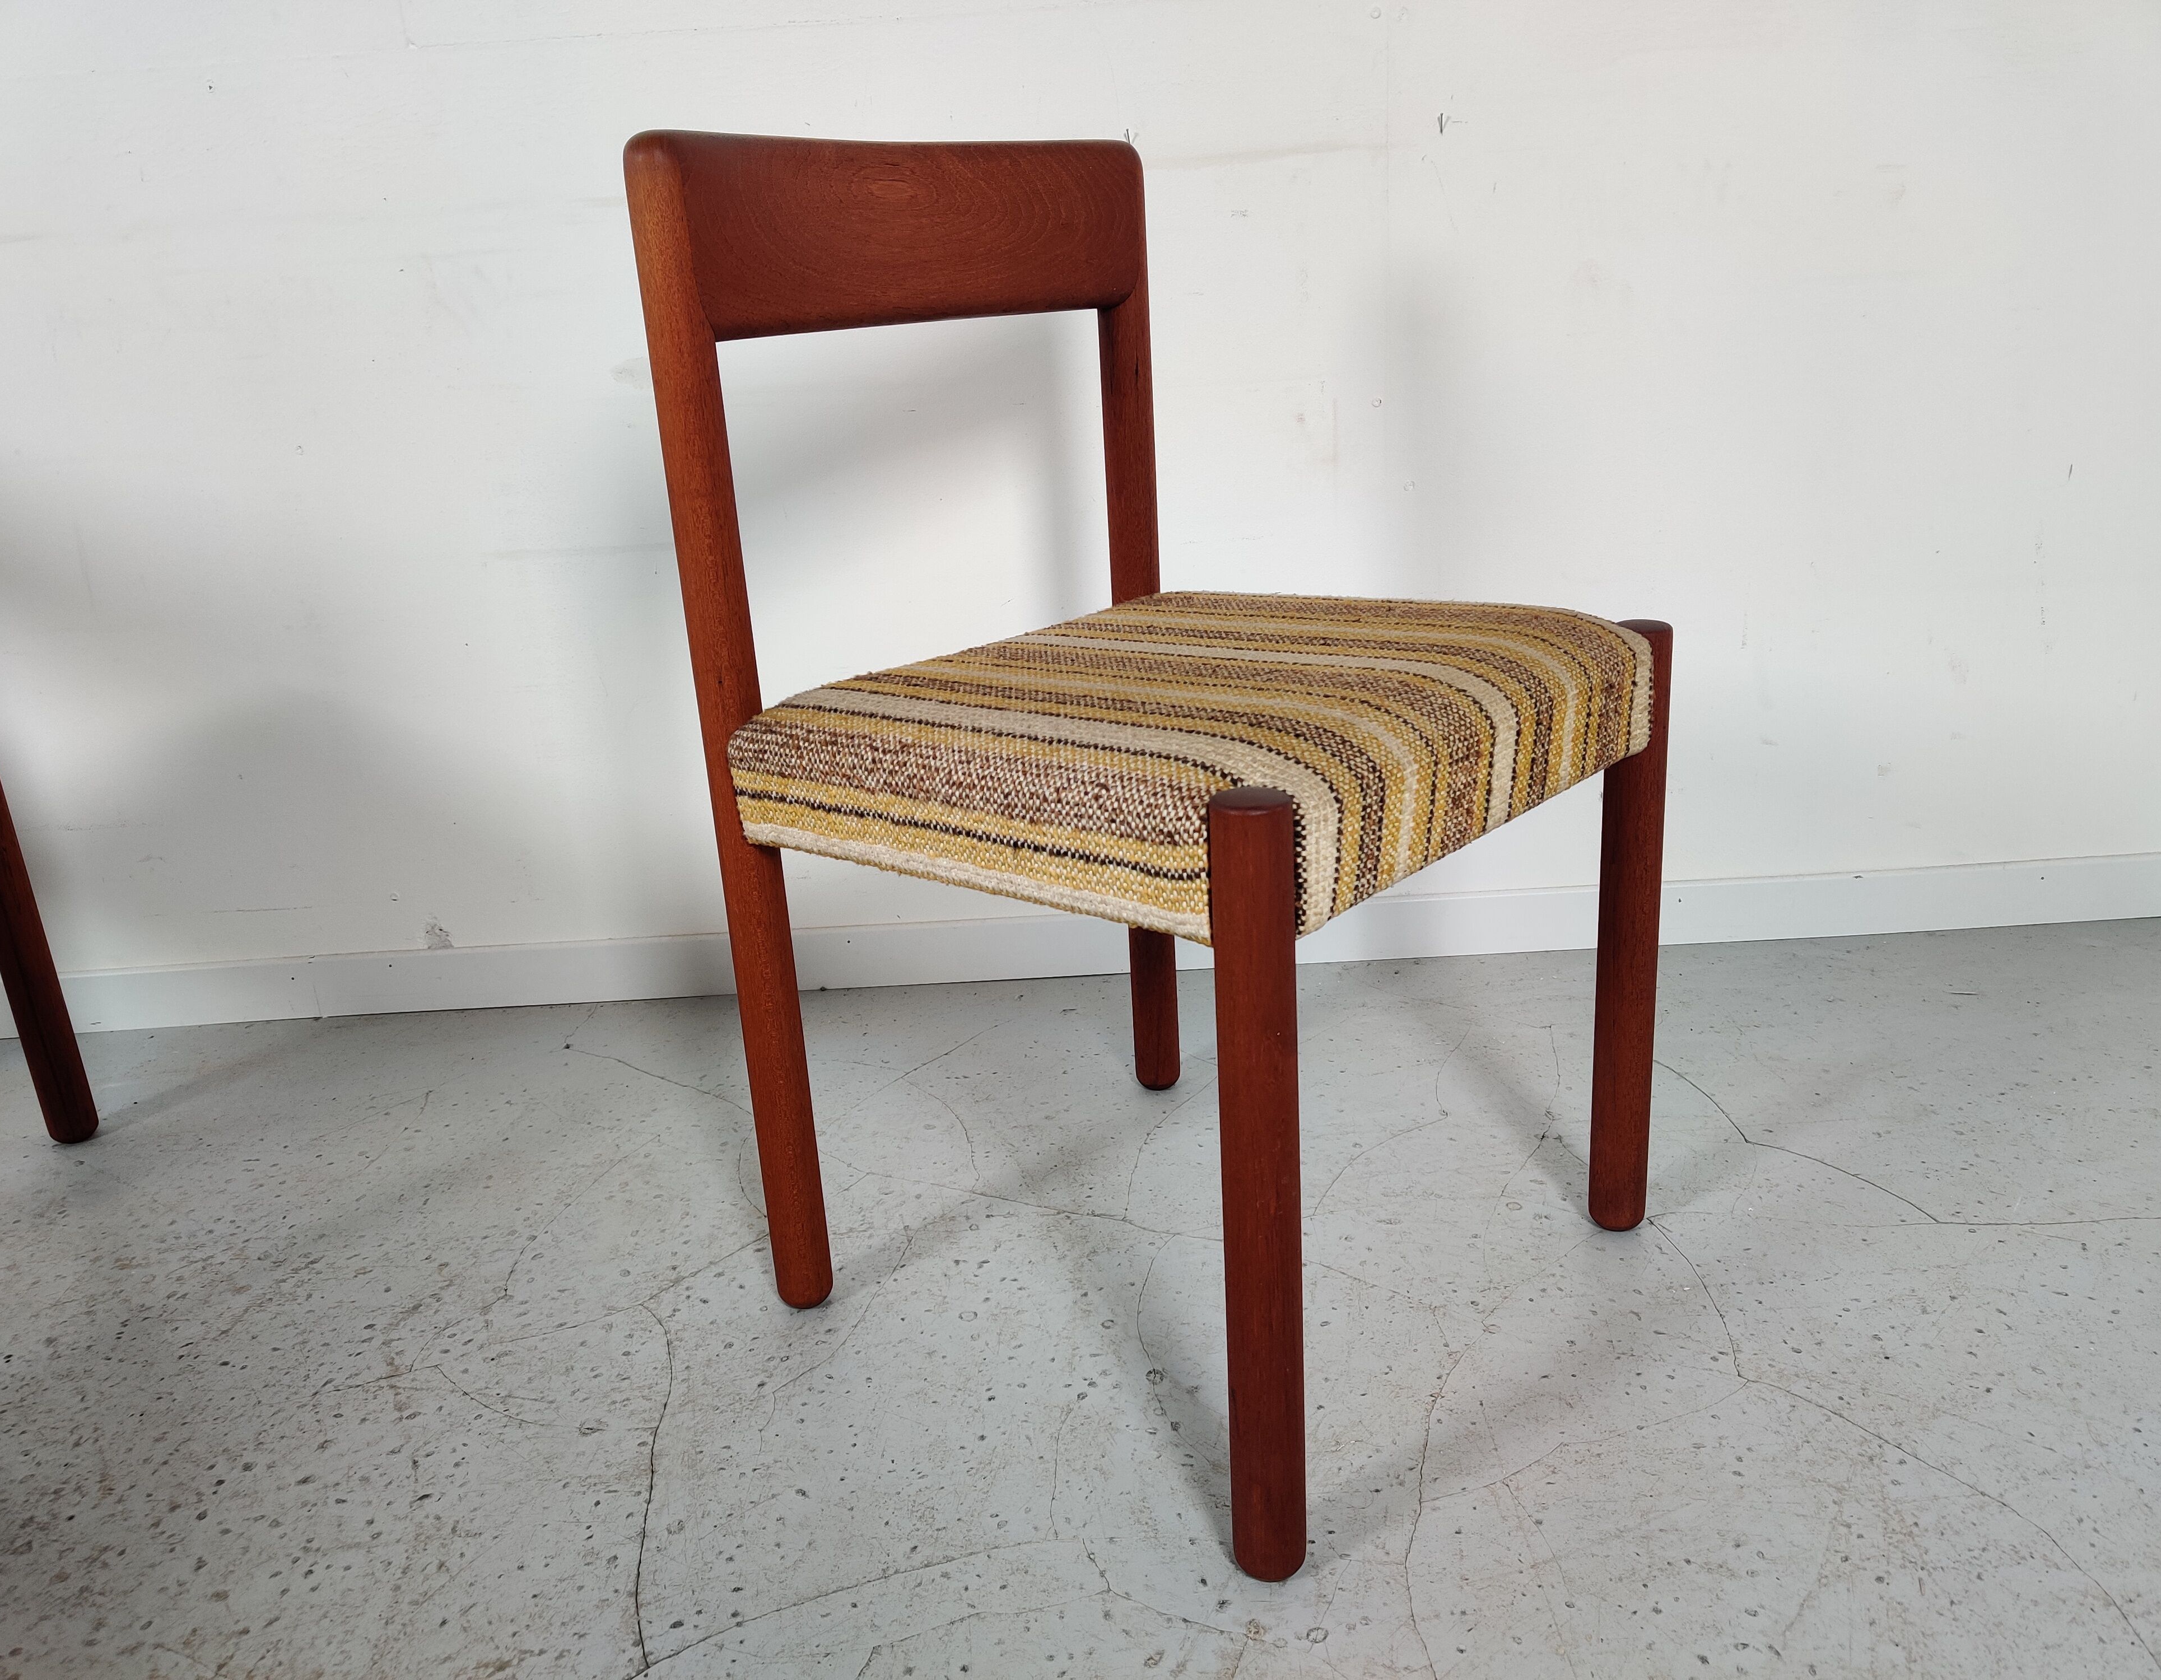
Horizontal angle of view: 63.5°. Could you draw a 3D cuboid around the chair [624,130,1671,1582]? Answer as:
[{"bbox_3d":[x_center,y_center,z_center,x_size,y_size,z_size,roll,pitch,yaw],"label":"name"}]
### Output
[{"bbox_3d":[0.065,-0.061,1.143,0.475,0.780,0.479,13,25,39],"label":"chair"}]

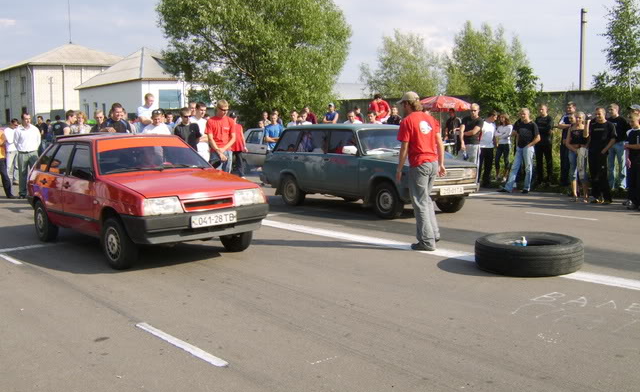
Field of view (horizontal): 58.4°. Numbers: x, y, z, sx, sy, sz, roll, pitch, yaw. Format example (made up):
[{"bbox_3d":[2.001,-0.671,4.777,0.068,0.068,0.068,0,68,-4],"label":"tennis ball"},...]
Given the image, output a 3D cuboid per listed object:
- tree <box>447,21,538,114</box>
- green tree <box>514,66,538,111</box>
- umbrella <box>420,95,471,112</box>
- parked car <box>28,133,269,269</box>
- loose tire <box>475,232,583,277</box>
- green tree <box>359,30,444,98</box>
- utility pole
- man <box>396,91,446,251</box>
[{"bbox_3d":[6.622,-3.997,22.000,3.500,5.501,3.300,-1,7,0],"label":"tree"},{"bbox_3d":[6.517,-2.454,18.000,1.000,3.357,1.000,-1,7,0],"label":"green tree"},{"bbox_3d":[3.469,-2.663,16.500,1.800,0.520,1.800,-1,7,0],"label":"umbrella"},{"bbox_3d":[-2.385,-0.090,7.270,1.650,1.400,4.000,-7,9,-41],"label":"parked car"},{"bbox_3d":[2.137,0.580,5.879,1.050,0.245,1.050,-1,7,0],"label":"loose tire"},{"bbox_3d":[3.697,-4.591,26.000,3.900,5.856,3.700,-1,7,0],"label":"green tree"},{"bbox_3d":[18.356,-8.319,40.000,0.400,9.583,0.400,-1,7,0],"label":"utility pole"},{"bbox_3d":[1.219,-0.289,6.780,0.560,1.800,0.480,-4,7,-25],"label":"man"}]

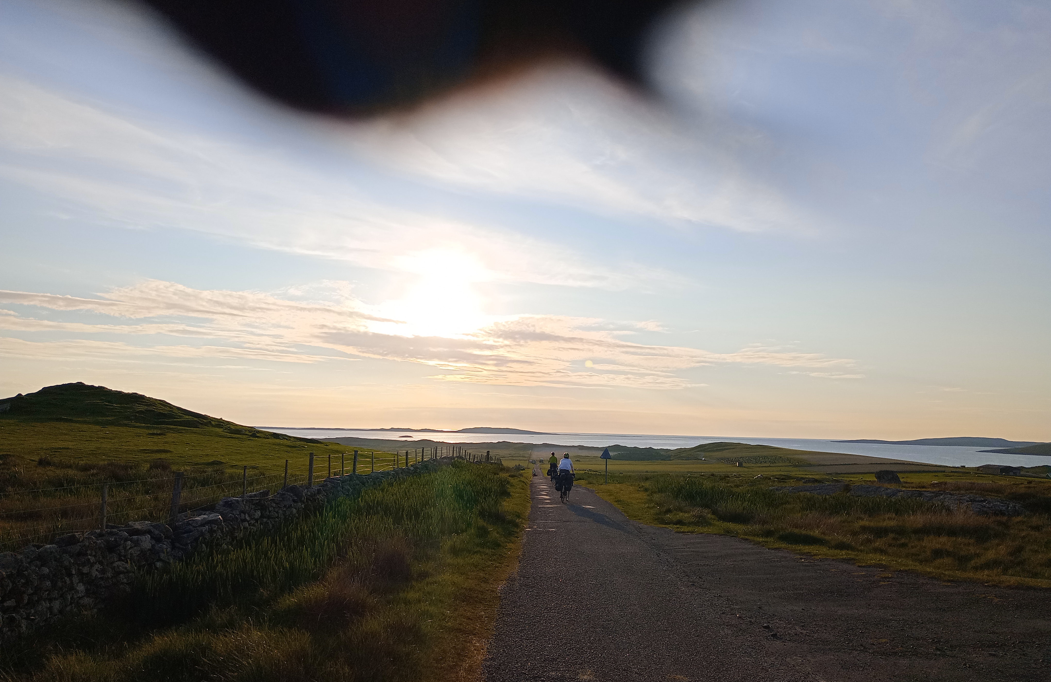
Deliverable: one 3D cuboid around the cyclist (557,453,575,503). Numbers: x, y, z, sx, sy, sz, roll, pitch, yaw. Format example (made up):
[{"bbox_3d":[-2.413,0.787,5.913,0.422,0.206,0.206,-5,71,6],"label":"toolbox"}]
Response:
[{"bbox_3d":[1.365,4.646,29.000,0.620,1.710,1.680,1,-6,2],"label":"cyclist"}]

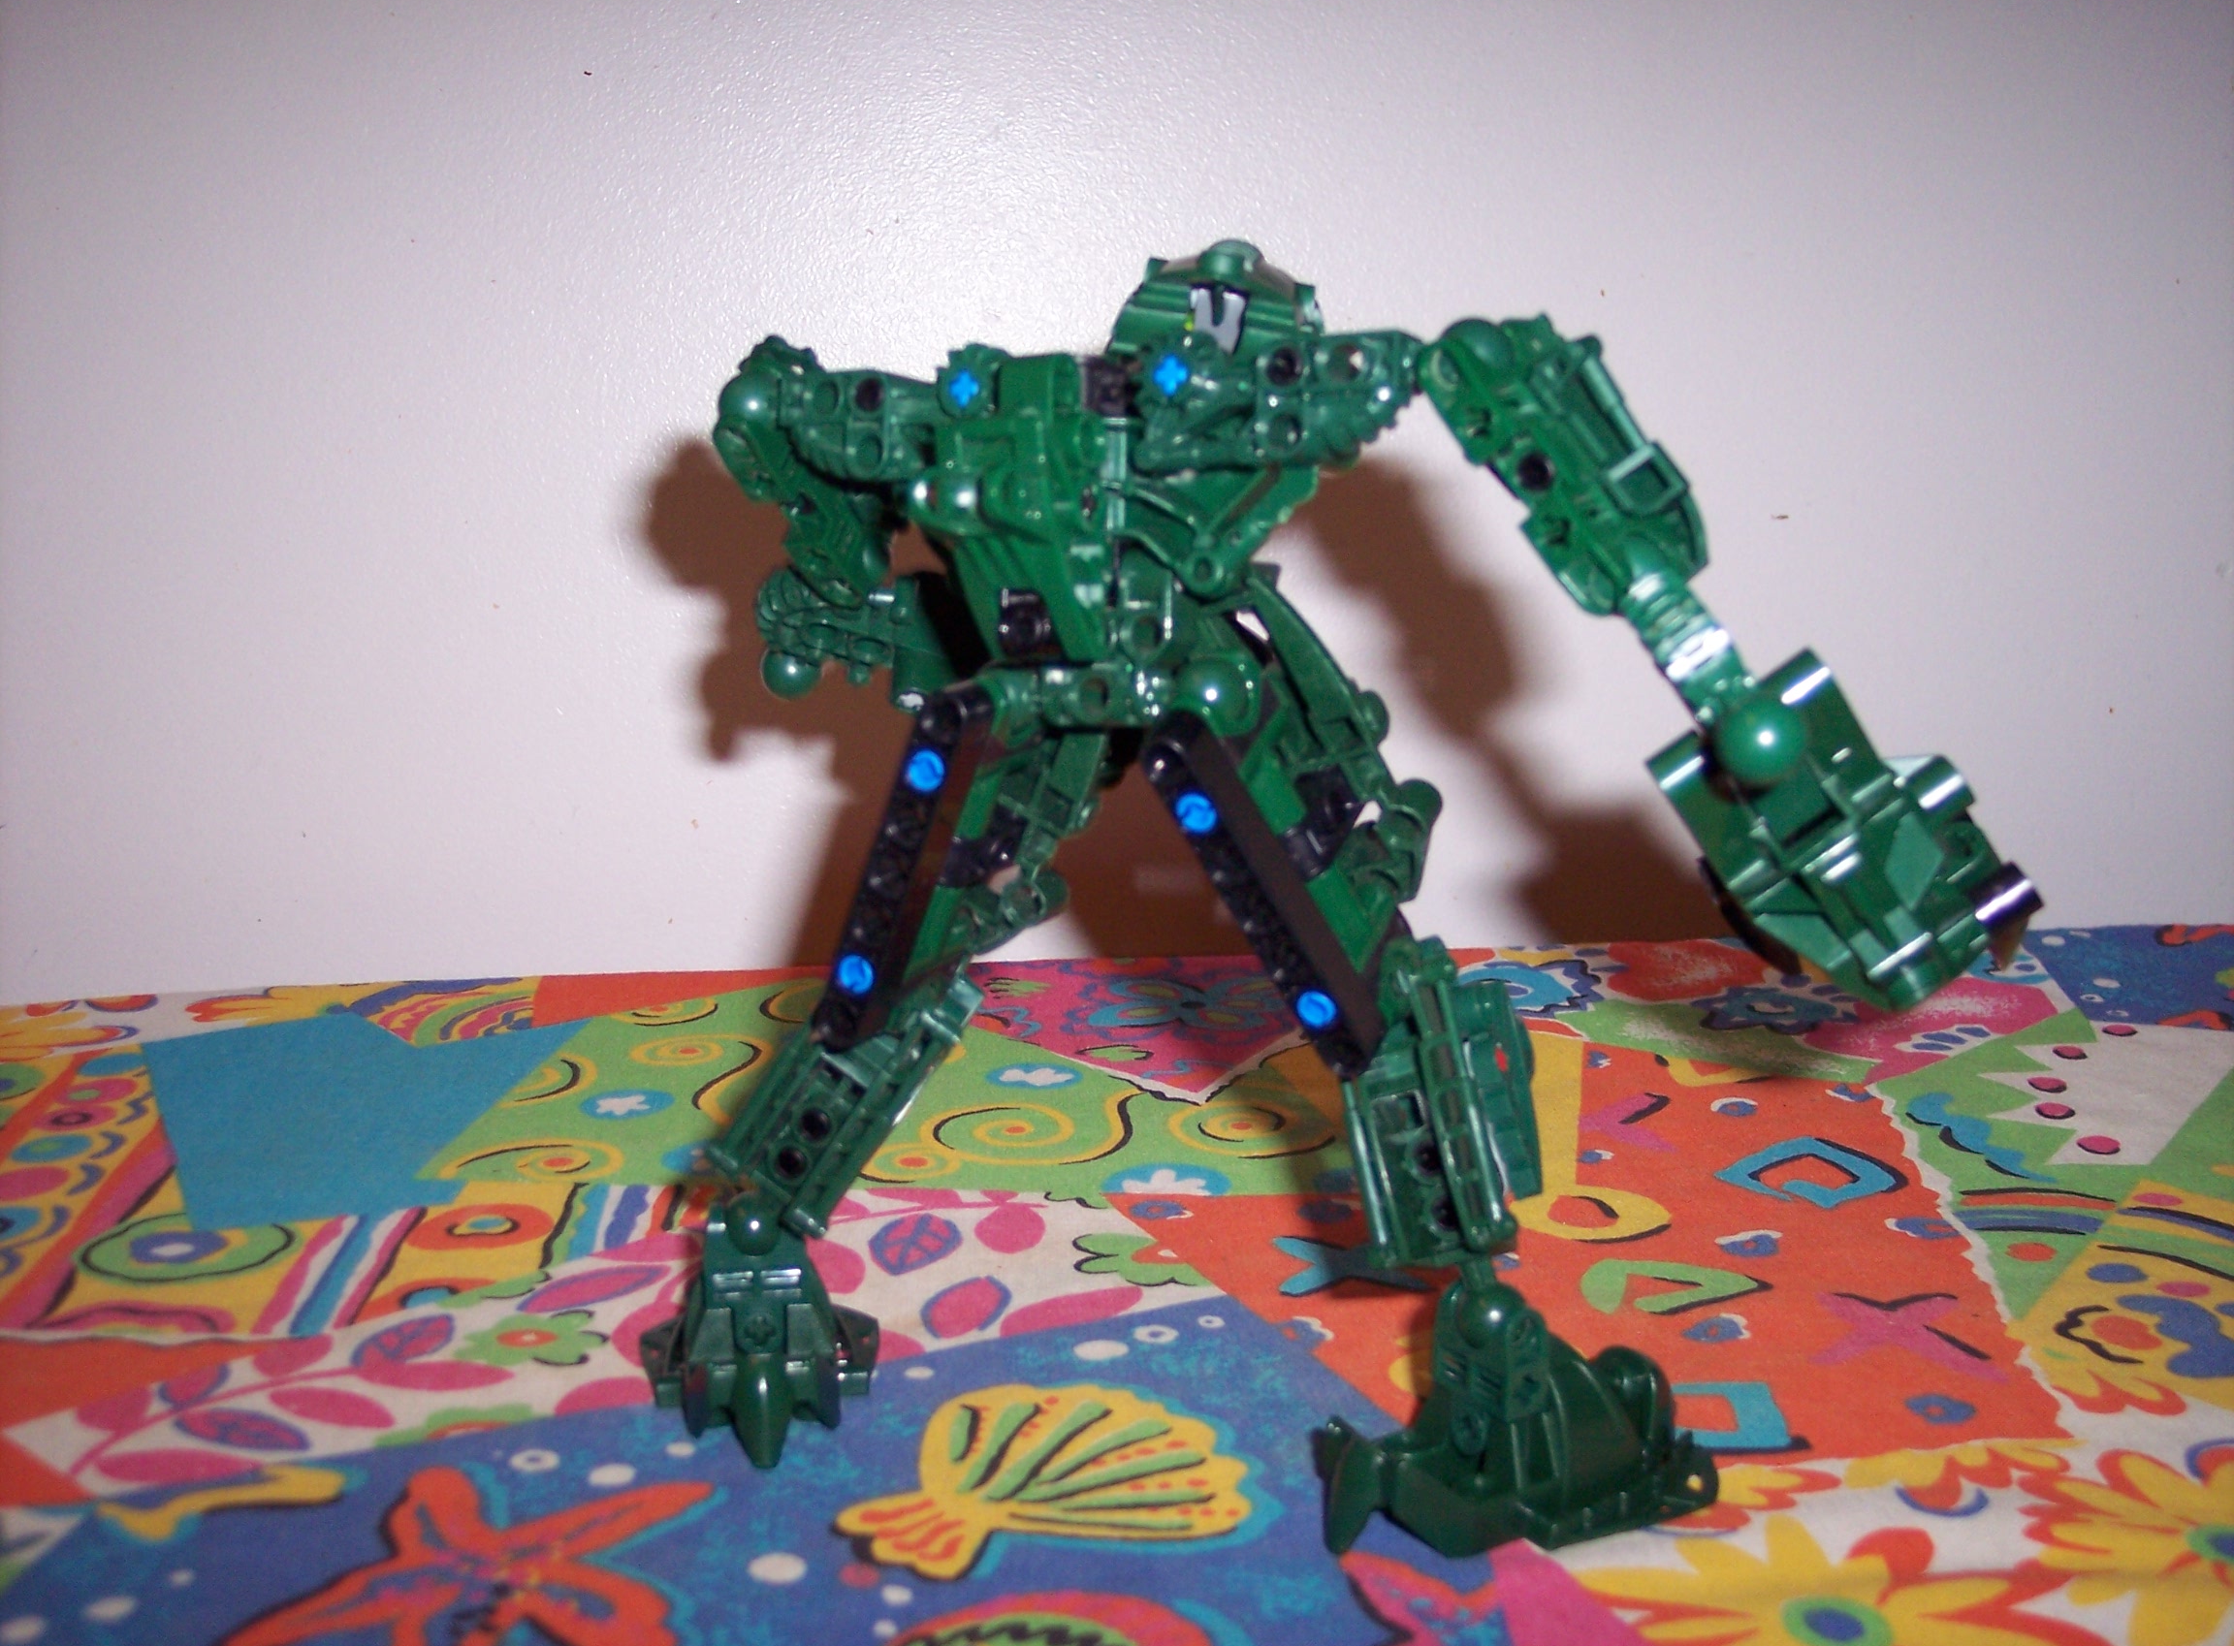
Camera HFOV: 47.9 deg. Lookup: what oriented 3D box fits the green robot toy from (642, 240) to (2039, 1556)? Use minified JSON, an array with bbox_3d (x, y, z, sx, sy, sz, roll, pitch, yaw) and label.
[{"bbox_3d":[0.022,0.009,0.361,0.206,0.181,0.148,4,12,20],"label":"green robot toy"}]

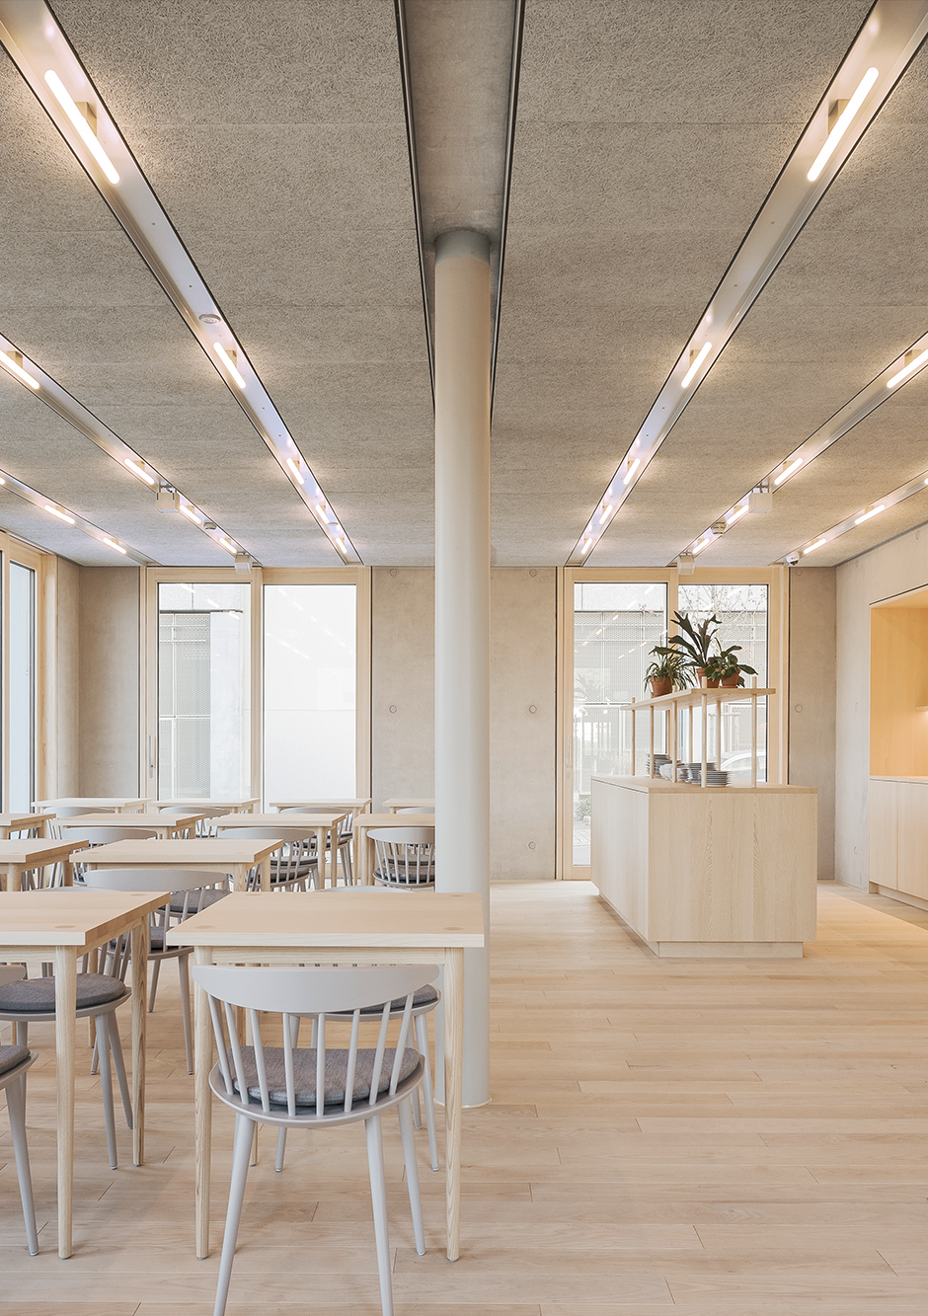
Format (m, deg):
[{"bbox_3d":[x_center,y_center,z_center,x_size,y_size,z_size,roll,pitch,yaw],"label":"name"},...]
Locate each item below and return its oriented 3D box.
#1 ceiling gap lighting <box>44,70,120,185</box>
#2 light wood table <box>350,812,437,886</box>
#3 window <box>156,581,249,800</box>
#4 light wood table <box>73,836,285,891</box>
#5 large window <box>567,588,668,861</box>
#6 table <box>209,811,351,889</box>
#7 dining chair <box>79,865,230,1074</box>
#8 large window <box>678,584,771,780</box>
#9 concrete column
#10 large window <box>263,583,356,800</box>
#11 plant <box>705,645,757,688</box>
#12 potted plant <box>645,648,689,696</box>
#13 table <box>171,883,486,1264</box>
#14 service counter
[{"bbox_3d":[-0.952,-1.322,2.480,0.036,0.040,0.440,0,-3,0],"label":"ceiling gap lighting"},{"bbox_3d":[-0.281,1.290,5.386,0.500,0.745,0.510,0,-4,0],"label":"light wood table"},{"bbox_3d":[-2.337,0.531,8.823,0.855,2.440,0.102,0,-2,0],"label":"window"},{"bbox_3d":[-1.165,1.168,4.121,0.714,0.755,0.643,0,-4,0],"label":"light wood table"},{"bbox_3d":[1.351,0.571,8.600,0.860,2.490,0.090,0,-3,0],"label":"large window"},{"bbox_3d":[-1.099,1.331,5.885,0.714,0.755,0.643,0,-4,0],"label":"table"},{"bbox_3d":[-1.115,1.123,3.640,0.520,0.735,0.450,0,-3,0],"label":"dining chair"},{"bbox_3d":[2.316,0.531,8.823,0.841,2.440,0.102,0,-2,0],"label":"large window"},{"bbox_3d":[0.000,0.045,3.264,0.184,2.846,0.184,0,-2,0],"label":"concrete column"},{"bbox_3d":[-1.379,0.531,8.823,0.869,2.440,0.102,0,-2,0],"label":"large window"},{"bbox_3d":[1.532,0.051,5.650,0.280,0.260,0.260,0,-3,0],"label":"plant"},{"bbox_3d":[1.394,0.095,6.783,0.296,0.342,0.286,0,-4,0],"label":"potted plant"},{"bbox_3d":[-0.306,1.010,2.480,0.700,0.750,0.615,0,-3,0],"label":"table"},{"bbox_3d":[1.460,1.287,6.580,0.915,0.935,2.430,0,-3,0],"label":"service counter"}]

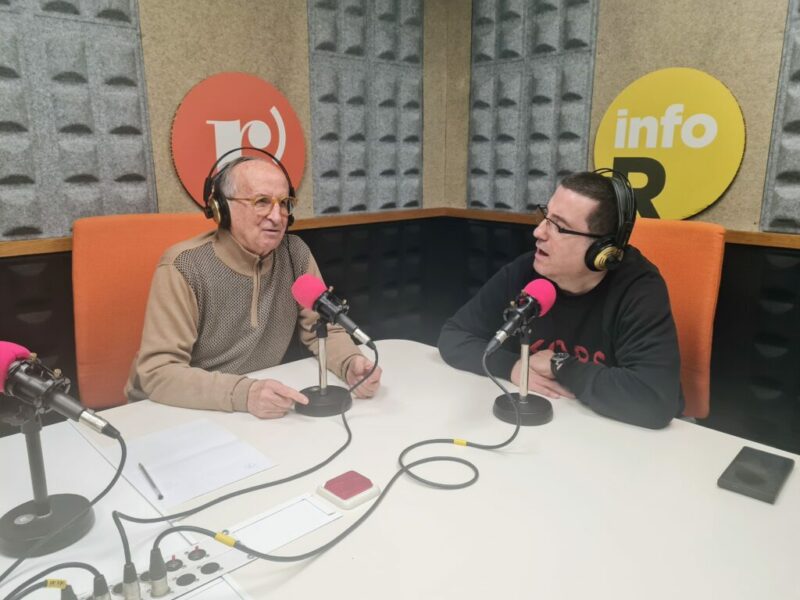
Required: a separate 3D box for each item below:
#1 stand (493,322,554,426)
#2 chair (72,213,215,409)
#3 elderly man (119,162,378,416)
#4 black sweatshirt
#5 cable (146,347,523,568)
[{"bbox_3d":[0.272,0.149,1.304,0.130,0.200,0.130,0,13,0],"label":"stand"},{"bbox_3d":[-0.569,0.350,1.661,0.540,1.137,0.620,-7,15,-26],"label":"chair"},{"bbox_3d":[-0.364,0.285,1.595,0.600,1.290,0.740,-10,16,-37],"label":"elderly man"},{"bbox_3d":[0.435,0.112,1.550,0.630,0.540,0.440,12,18,42],"label":"black sweatshirt"},{"bbox_3d":[-0.020,0.244,0.977,0.170,0.160,0.750,12,18,44],"label":"cable"}]

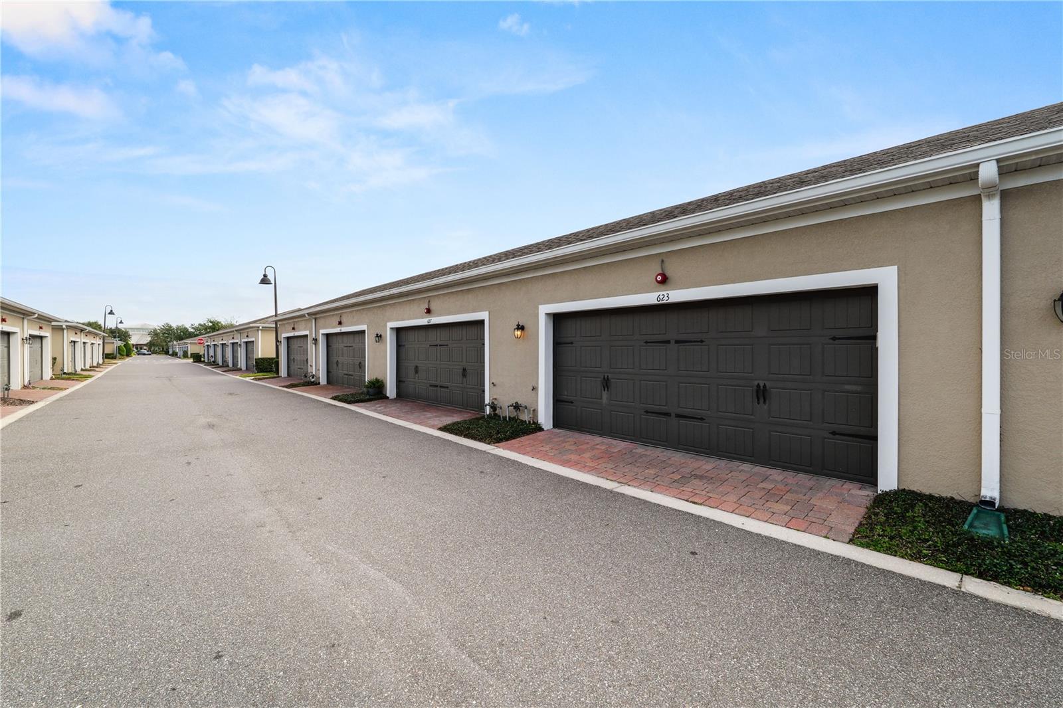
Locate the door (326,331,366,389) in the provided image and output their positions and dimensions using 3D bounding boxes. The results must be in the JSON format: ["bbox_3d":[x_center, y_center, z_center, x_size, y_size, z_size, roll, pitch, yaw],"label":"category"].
[{"bbox_3d":[-7.081,0.249,15.955,0.080,2.140,4.850,0,1,-43],"label":"door"}]

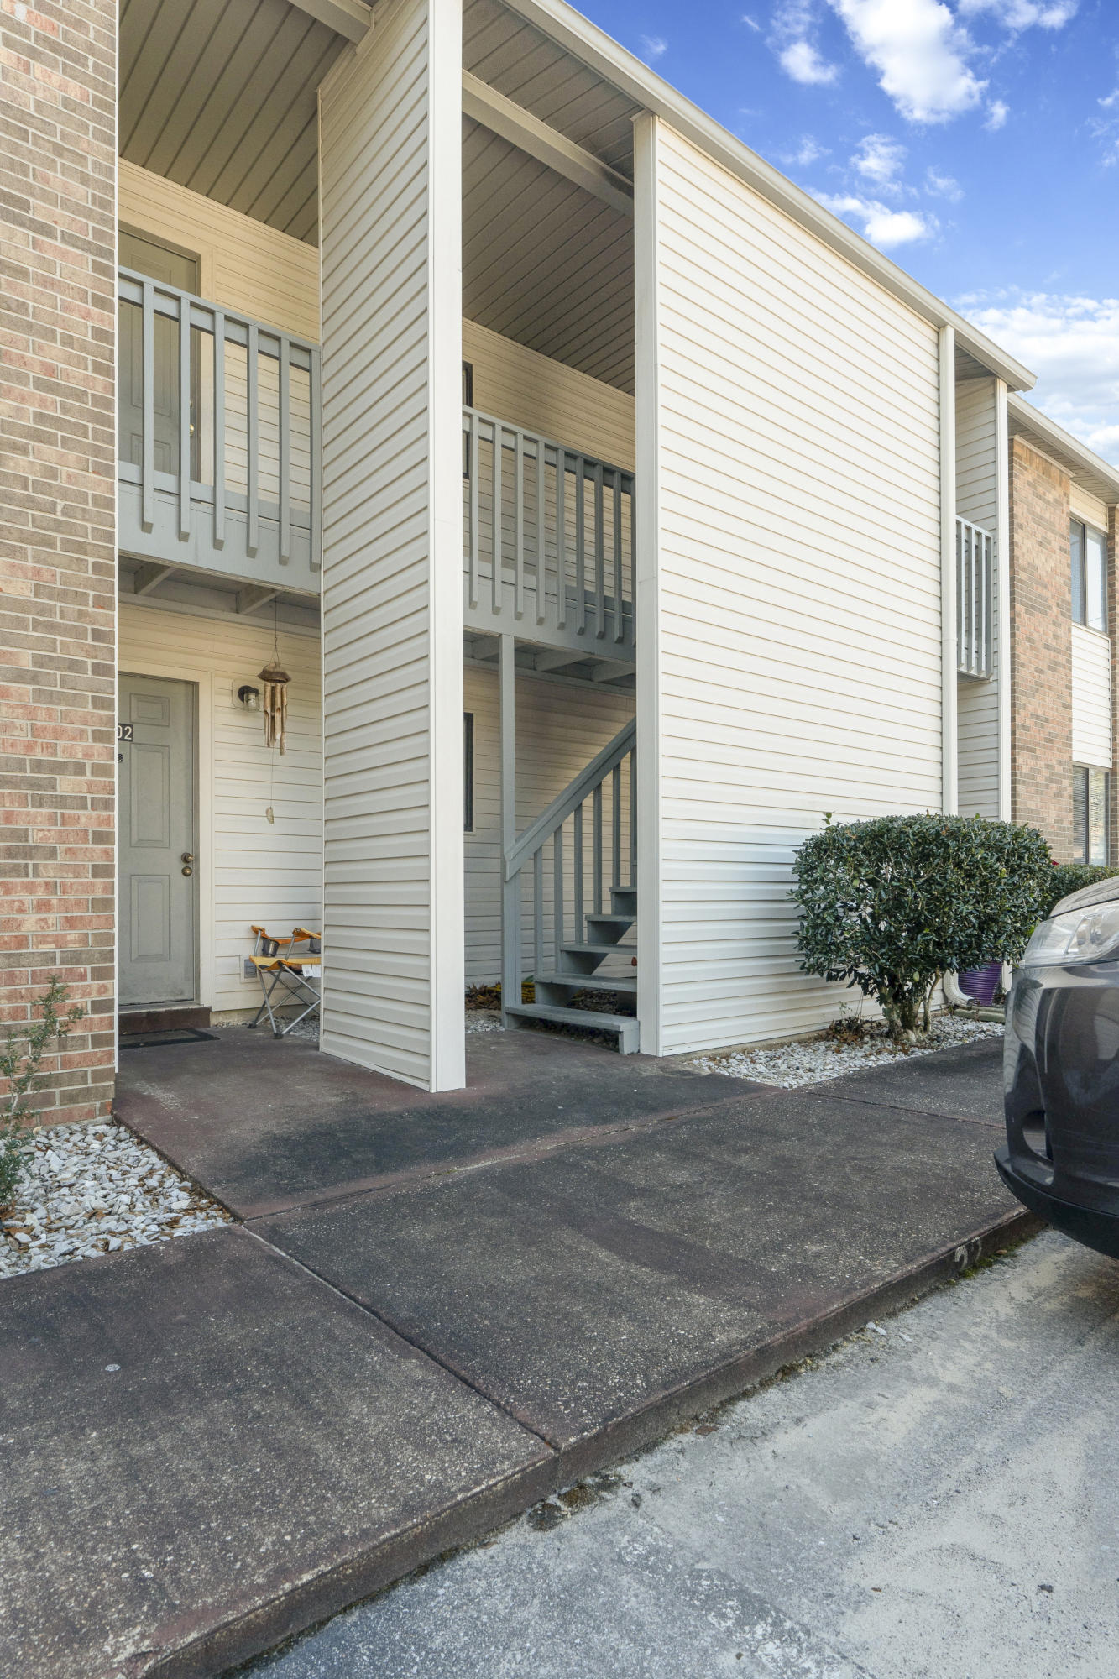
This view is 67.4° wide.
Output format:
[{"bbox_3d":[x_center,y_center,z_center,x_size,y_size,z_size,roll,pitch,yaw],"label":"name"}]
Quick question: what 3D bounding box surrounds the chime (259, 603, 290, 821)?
[{"bbox_3d":[-1.600,-0.700,4.750,0.170,1.220,0.170,1,-2,-38],"label":"chime"}]

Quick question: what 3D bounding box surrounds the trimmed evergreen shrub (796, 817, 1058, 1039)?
[{"bbox_3d":[2.310,0.550,5.480,1.580,1.410,1.380,1,-2,-38],"label":"trimmed evergreen shrub"}]

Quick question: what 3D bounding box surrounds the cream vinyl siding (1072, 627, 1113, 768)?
[{"bbox_3d":[5.960,-1.590,9.410,1.120,1.530,0.080,1,-2,-38],"label":"cream vinyl siding"}]

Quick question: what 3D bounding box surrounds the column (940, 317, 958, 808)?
[{"bbox_3d":[3.020,-1.335,6.470,0.110,5.150,0.100,1,-2,-38],"label":"column"}]

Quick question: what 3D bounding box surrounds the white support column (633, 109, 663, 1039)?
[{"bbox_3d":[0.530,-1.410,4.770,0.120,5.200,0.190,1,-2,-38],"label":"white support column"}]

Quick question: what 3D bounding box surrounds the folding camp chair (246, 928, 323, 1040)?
[{"bbox_3d":[-1.610,0.790,5.410,0.620,0.860,0.760,1,-2,-38],"label":"folding camp chair"}]

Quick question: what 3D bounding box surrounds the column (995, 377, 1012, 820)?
[{"bbox_3d":[3.750,-1.250,7.120,0.180,5.200,0.110,1,-2,-38],"label":"column"}]

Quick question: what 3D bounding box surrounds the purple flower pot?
[{"bbox_3d":[3.480,1.140,6.950,0.410,0.420,0.410,0,-1,0],"label":"purple flower pot"}]

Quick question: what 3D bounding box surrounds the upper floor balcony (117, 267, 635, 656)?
[{"bbox_3d":[-1.120,-2.040,5.570,3.700,1.420,1.100,1,-2,-38],"label":"upper floor balcony"}]

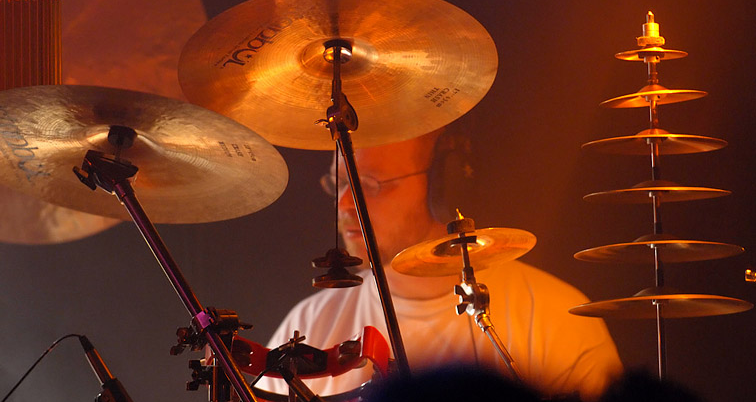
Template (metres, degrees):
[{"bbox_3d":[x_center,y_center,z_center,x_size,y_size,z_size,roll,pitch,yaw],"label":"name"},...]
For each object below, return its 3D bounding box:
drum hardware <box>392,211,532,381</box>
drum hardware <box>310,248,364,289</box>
[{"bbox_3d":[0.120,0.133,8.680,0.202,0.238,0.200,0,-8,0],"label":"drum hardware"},{"bbox_3d":[-0.054,0.089,8.450,0.069,0.050,0.069,0,-8,0],"label":"drum hardware"}]

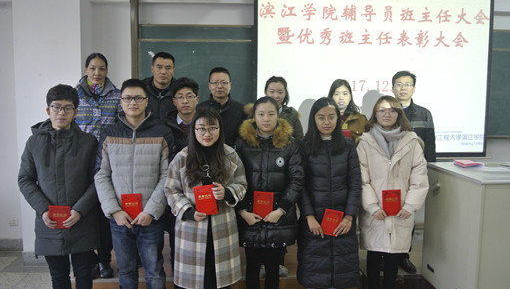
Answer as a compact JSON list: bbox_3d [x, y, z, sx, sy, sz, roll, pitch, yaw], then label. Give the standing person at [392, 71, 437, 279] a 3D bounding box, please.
[{"bbox_3d":[1.249,0.231,3.528,0.480,1.664,0.320,1,5,6],"label":"standing person"}]

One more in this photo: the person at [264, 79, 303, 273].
[{"bbox_3d":[0.183,0.253,3.460,0.460,1.612,0.320,1,5,1],"label":"person"}]

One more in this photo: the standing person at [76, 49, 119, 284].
[{"bbox_3d":[-1.260,0.162,3.424,0.480,1.773,0.320,0,5,-11],"label":"standing person"}]

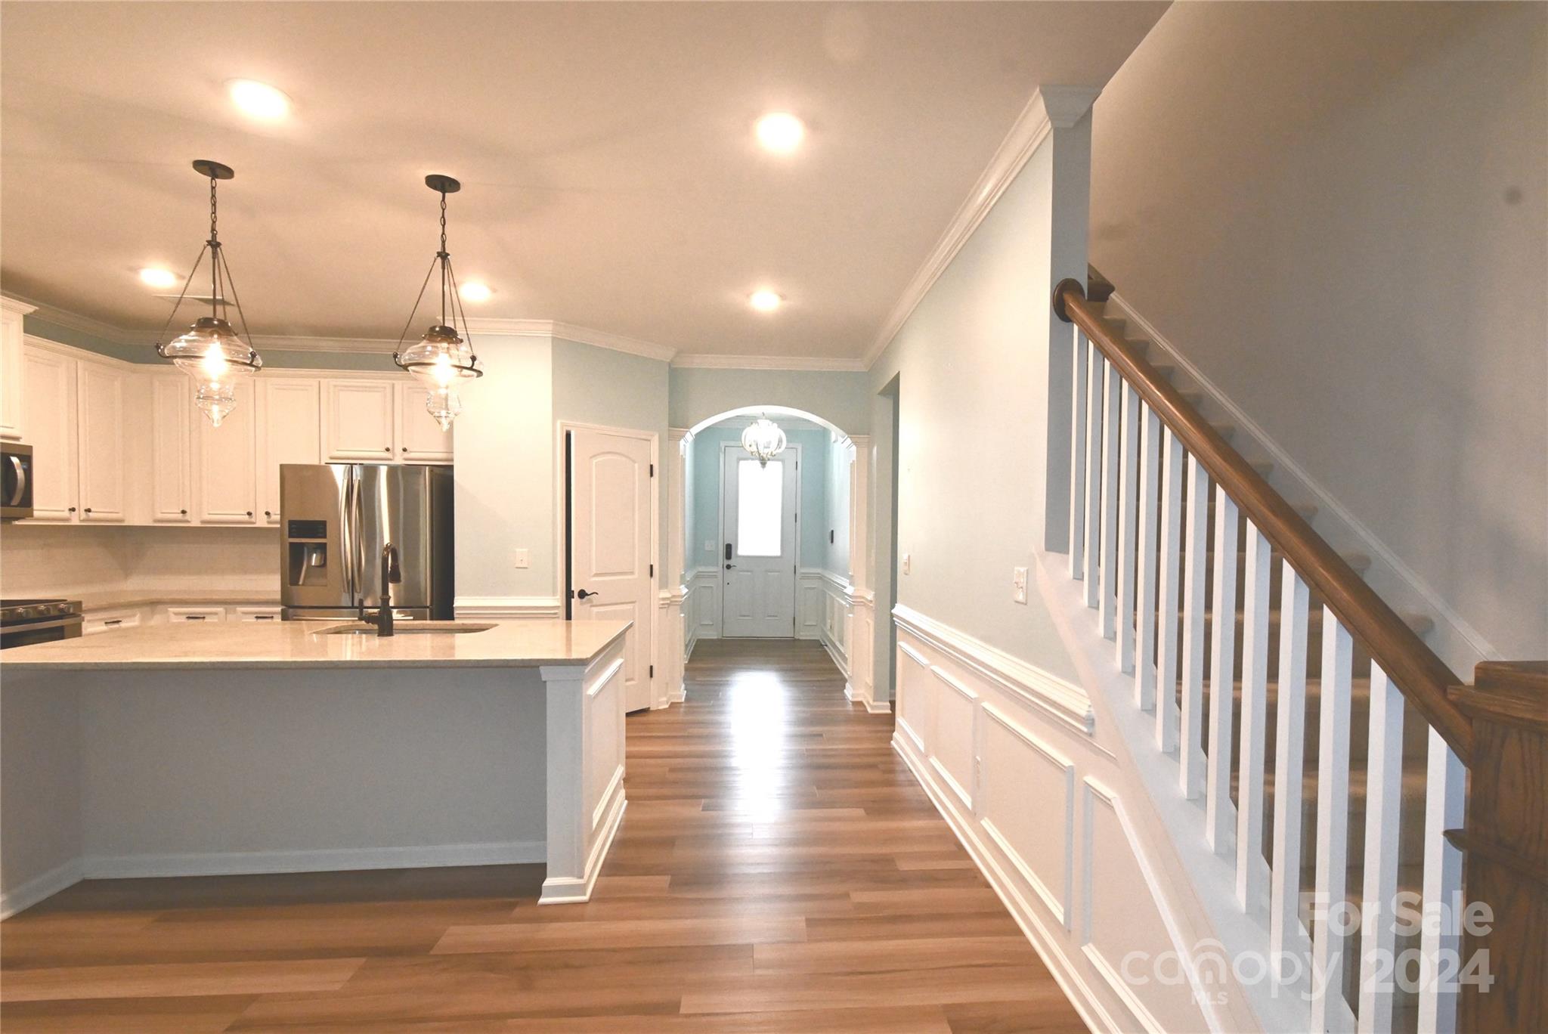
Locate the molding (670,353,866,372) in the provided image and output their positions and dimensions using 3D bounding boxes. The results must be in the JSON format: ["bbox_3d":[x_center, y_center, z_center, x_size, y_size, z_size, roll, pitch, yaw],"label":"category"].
[{"bbox_3d":[-0.054,-1.219,5.109,1.560,0.100,0.090,1,0,-3],"label":"molding"}]

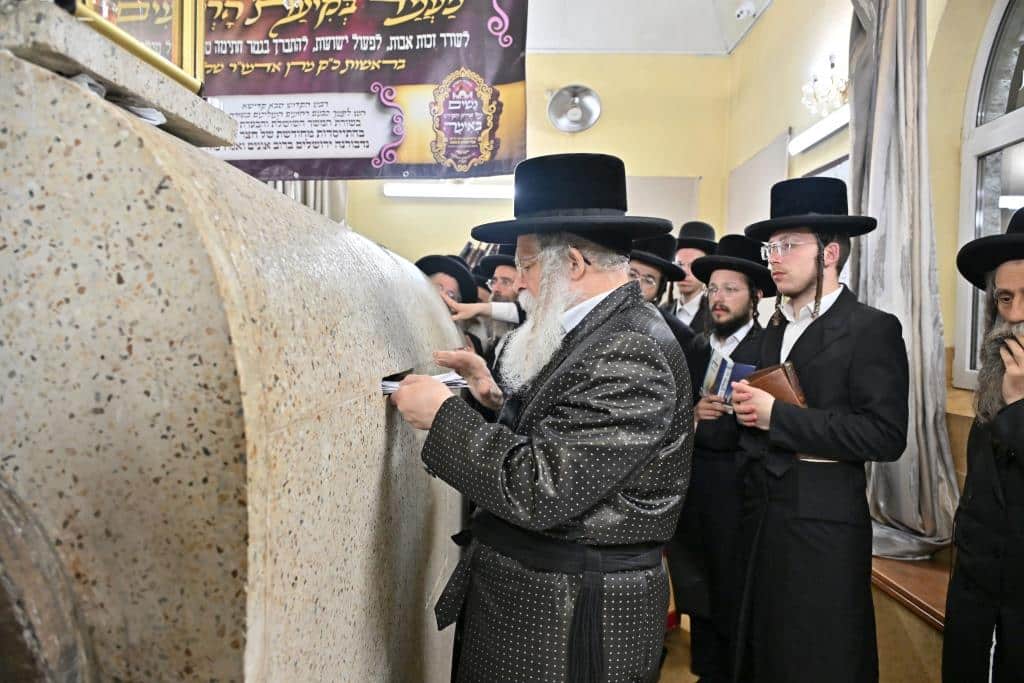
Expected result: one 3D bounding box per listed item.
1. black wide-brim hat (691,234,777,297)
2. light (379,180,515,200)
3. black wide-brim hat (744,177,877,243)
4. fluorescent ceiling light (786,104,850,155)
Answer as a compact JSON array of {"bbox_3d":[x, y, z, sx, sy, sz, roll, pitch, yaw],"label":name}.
[{"bbox_3d":[0.844,-0.288,2.550,0.350,0.135,0.330,19,-12,-41],"label":"black wide-brim hat"},{"bbox_3d":[-0.220,-0.963,4.370,1.200,0.080,0.060,0,2,0],"label":"light"},{"bbox_3d":[0.845,-0.379,1.950,0.360,0.135,0.335,-3,0,-6],"label":"black wide-brim hat"},{"bbox_3d":[1.360,-0.920,2.790,0.060,0.080,1.120,0,2,0],"label":"fluorescent ceiling light"}]

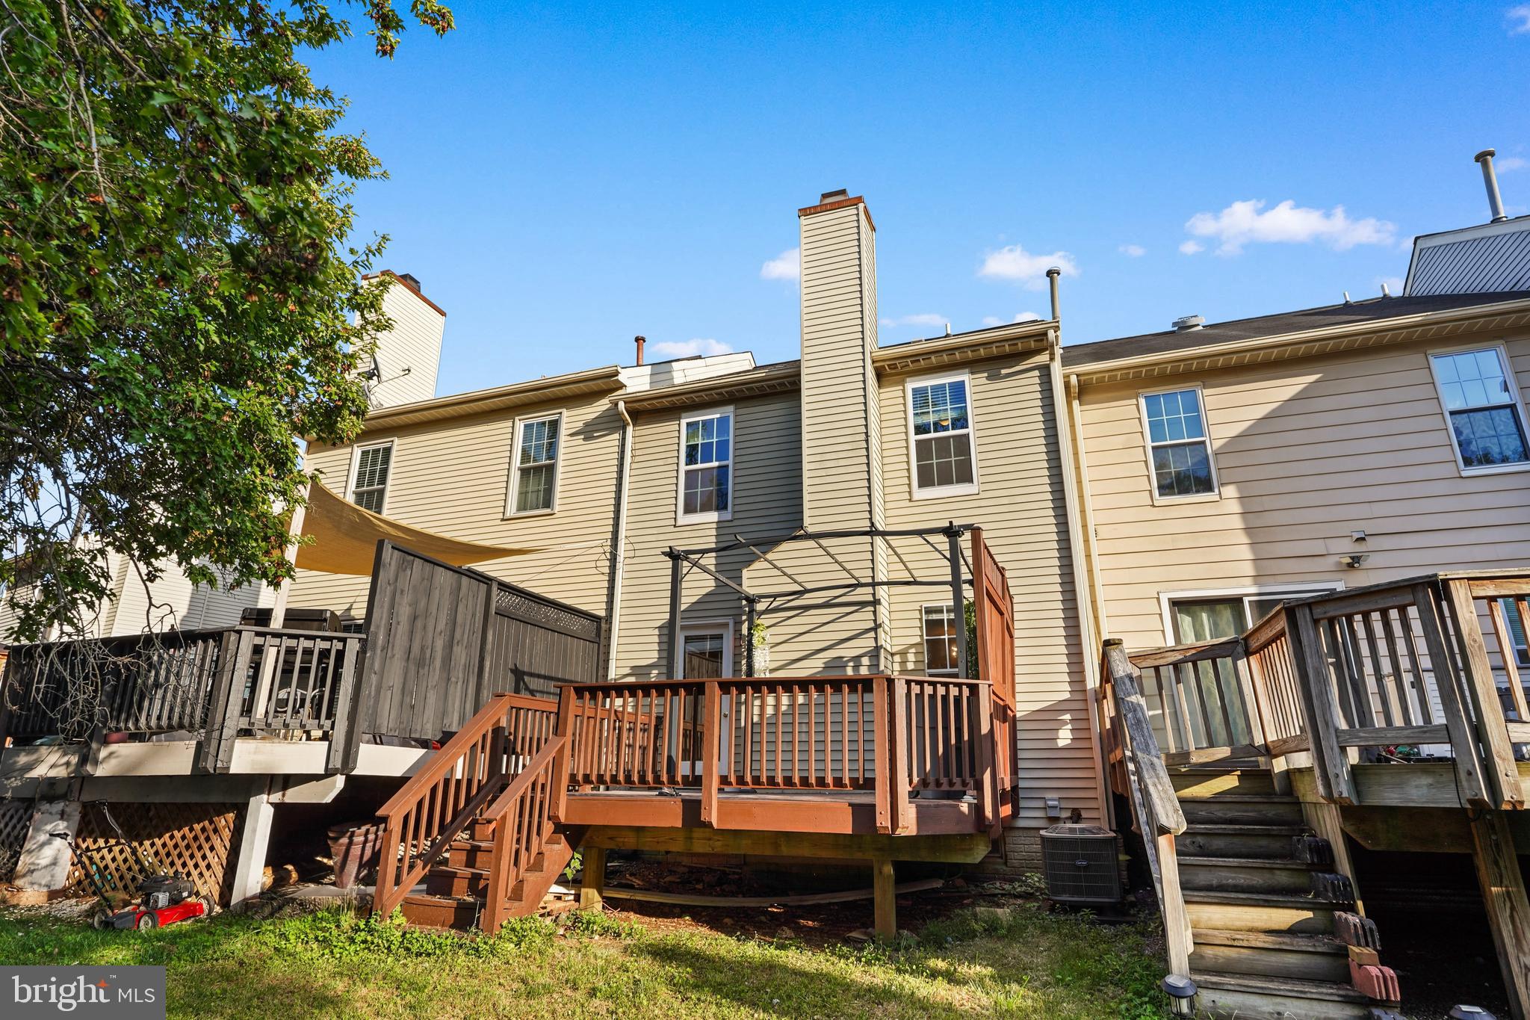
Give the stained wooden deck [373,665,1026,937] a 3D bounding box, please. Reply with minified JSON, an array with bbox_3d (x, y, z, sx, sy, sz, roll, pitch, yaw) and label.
[{"bbox_3d":[-0.160,2.710,7.646,4.780,1.860,4.500,-6,-19,19],"label":"stained wooden deck"}]

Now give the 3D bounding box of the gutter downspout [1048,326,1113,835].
[{"bbox_3d":[3.552,0.706,9.160,0.110,5.800,0.420,-6,-19,19],"label":"gutter downspout"}]

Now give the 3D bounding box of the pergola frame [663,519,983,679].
[{"bbox_3d":[0.741,1.583,7.873,2.940,2.260,2.480,-6,-19,19],"label":"pergola frame"}]

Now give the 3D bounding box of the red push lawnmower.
[{"bbox_3d":[-5.012,2.854,6.514,0.550,0.980,1.420,-2,-18,7],"label":"red push lawnmower"}]

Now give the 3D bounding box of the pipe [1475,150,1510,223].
[{"bbox_3d":[10.646,-4.743,11.797,0.230,1.180,0.230,-6,-19,19],"label":"pipe"}]

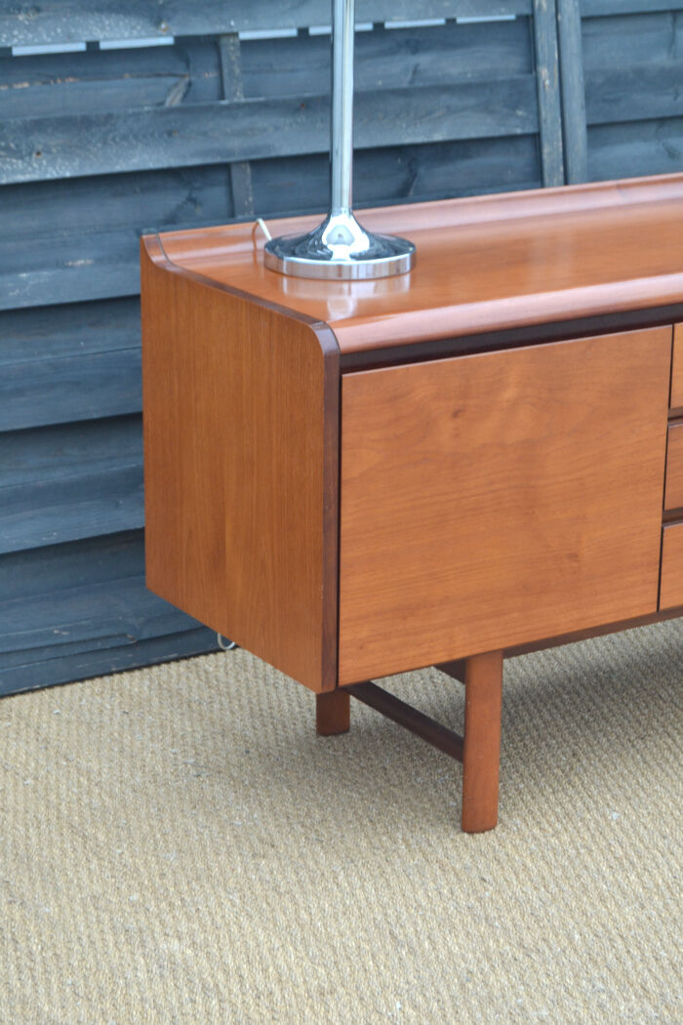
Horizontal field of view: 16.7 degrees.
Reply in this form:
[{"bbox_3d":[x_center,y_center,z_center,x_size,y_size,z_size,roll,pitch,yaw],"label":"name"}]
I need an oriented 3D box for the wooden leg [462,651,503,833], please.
[{"bbox_3d":[0.189,0.301,3.126,0.051,0.266,0.031,-11,21,-31],"label":"wooden leg"}]

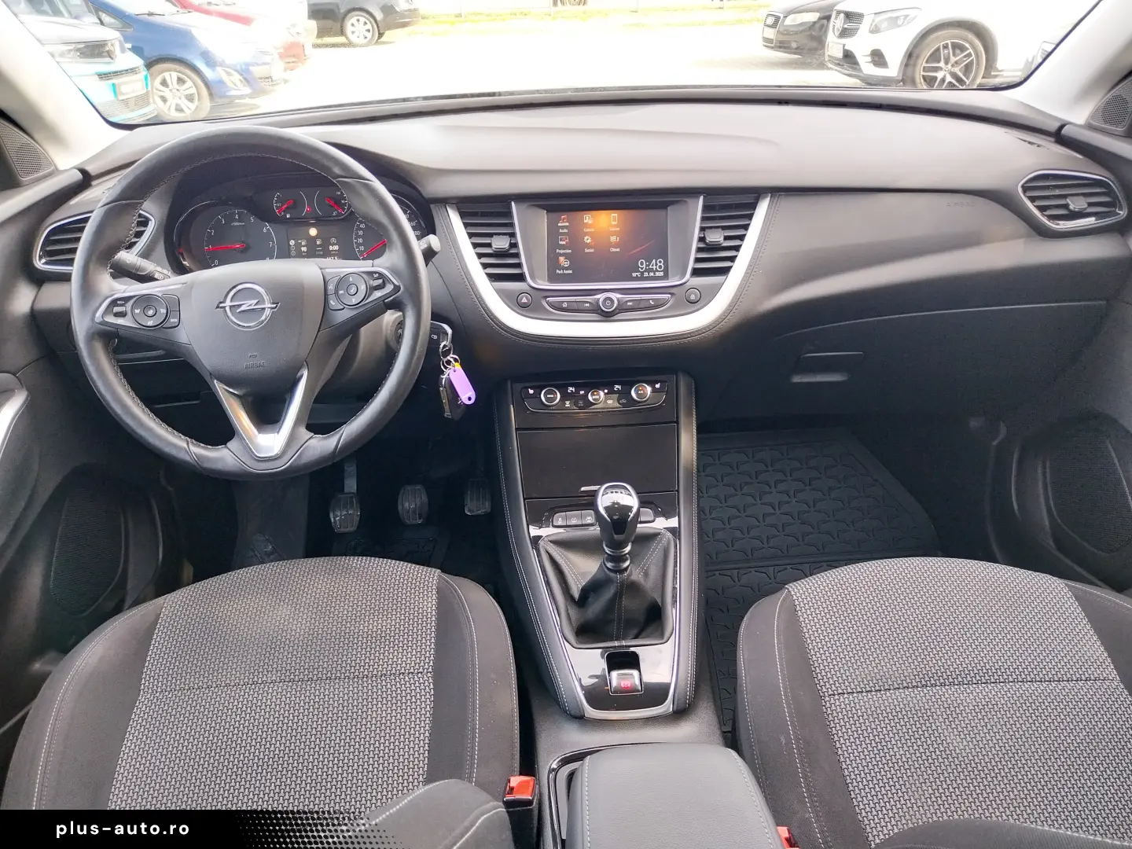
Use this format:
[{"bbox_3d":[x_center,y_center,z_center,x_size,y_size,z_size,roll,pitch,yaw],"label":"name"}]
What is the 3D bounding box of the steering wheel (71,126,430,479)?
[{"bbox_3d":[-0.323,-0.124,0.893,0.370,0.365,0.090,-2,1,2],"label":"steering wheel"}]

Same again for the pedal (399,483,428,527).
[{"bbox_3d":[-0.270,0.142,1.512,0.055,0.075,0.030,-2,-5,2],"label":"pedal"}]

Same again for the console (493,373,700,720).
[{"bbox_3d":[0.056,0.133,0.982,0.230,0.250,0.420,-2,28,2],"label":"console"}]

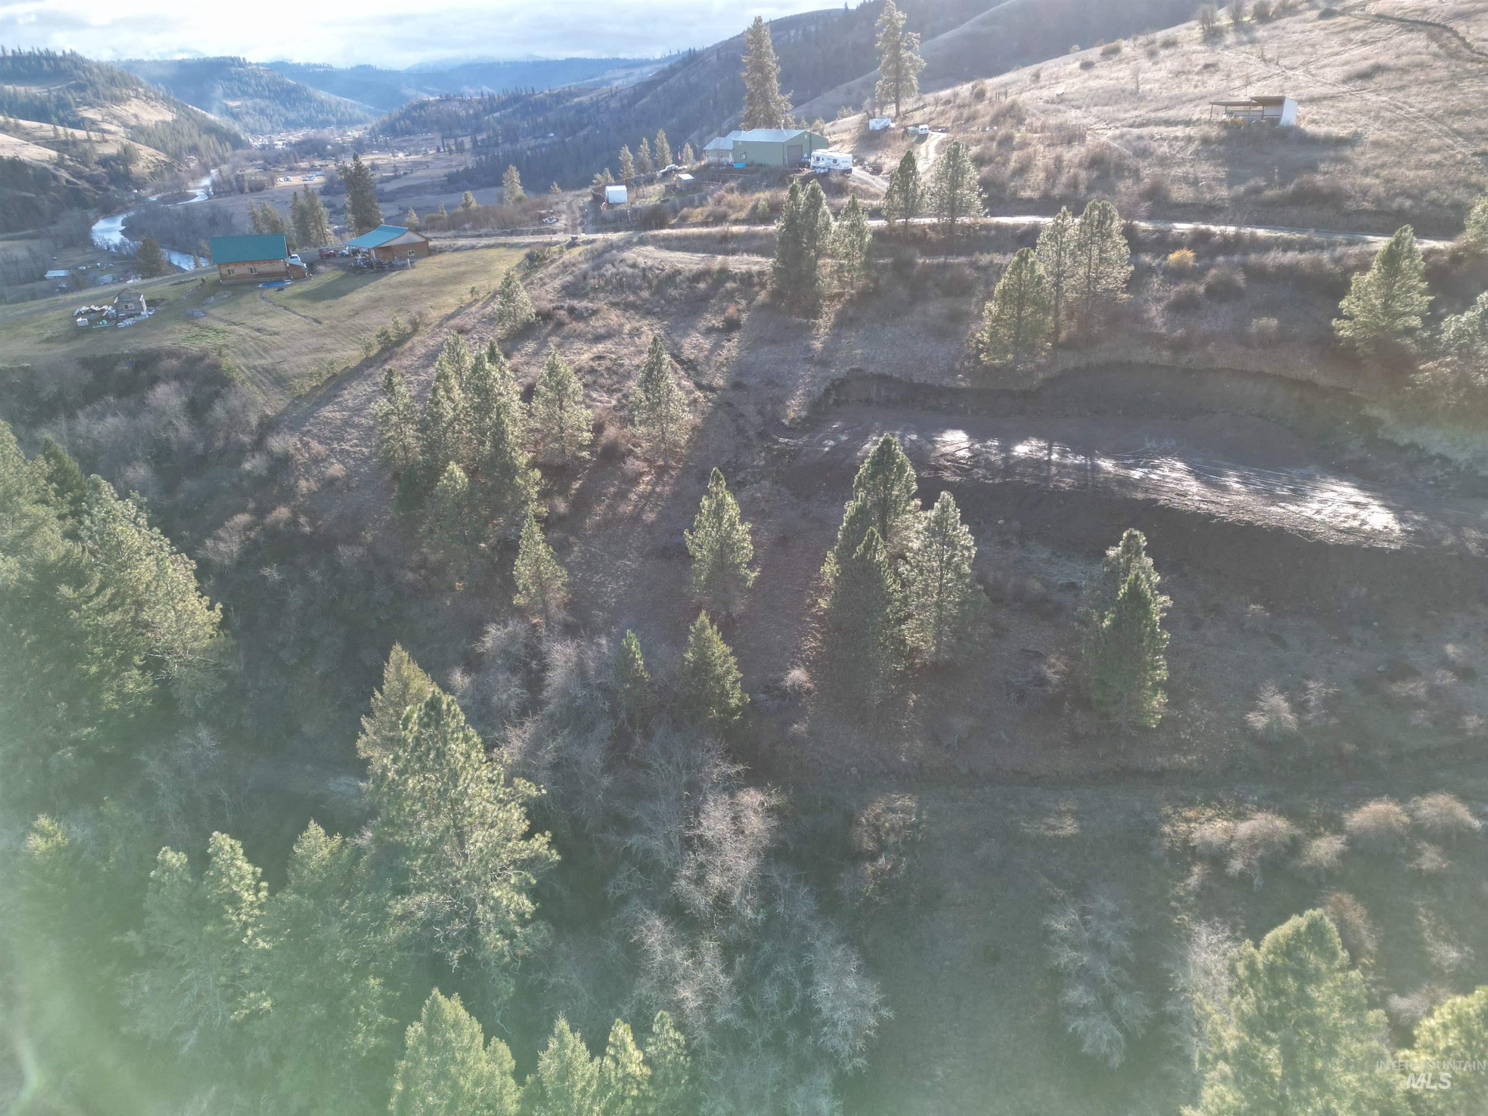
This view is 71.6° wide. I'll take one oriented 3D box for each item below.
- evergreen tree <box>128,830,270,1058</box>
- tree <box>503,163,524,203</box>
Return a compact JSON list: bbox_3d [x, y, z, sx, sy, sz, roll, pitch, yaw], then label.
[{"bbox_3d":[-26.015,17.568,48.000,5.710,11.670,5.710,0,24,0],"label":"evergreen tree"},{"bbox_3d":[-55.003,-88.773,245.000,4.810,9.240,4.810,0,24,0],"label":"tree"}]

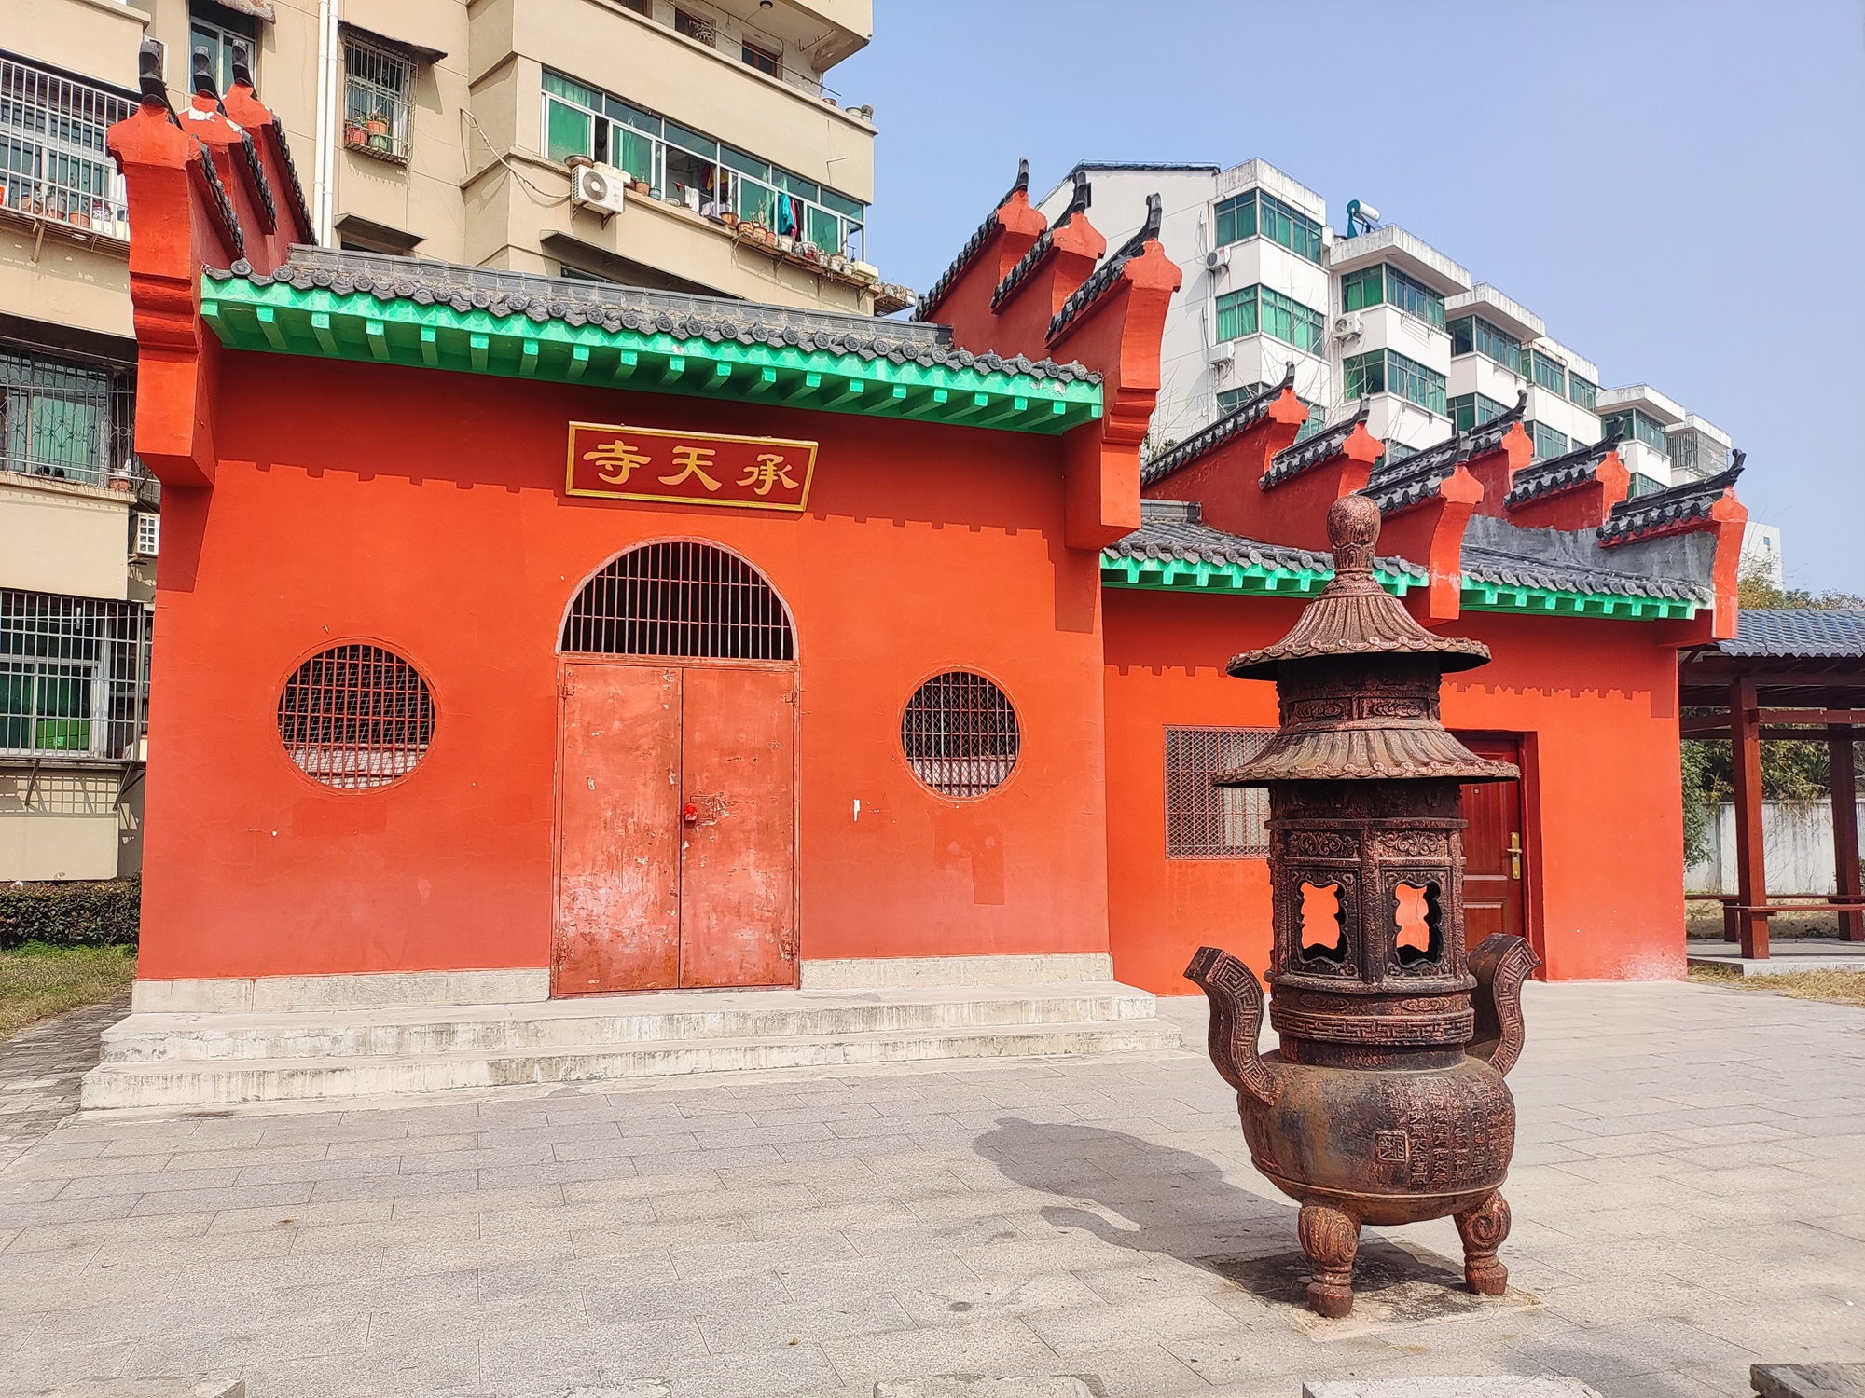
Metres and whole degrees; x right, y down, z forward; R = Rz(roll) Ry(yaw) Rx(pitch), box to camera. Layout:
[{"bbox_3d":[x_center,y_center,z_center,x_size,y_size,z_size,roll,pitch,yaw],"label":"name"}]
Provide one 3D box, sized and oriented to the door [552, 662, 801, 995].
[{"bbox_3d":[-1.599,0.796,8.531,1.551,2.107,0.100,2,-5,-18],"label":"door"}]

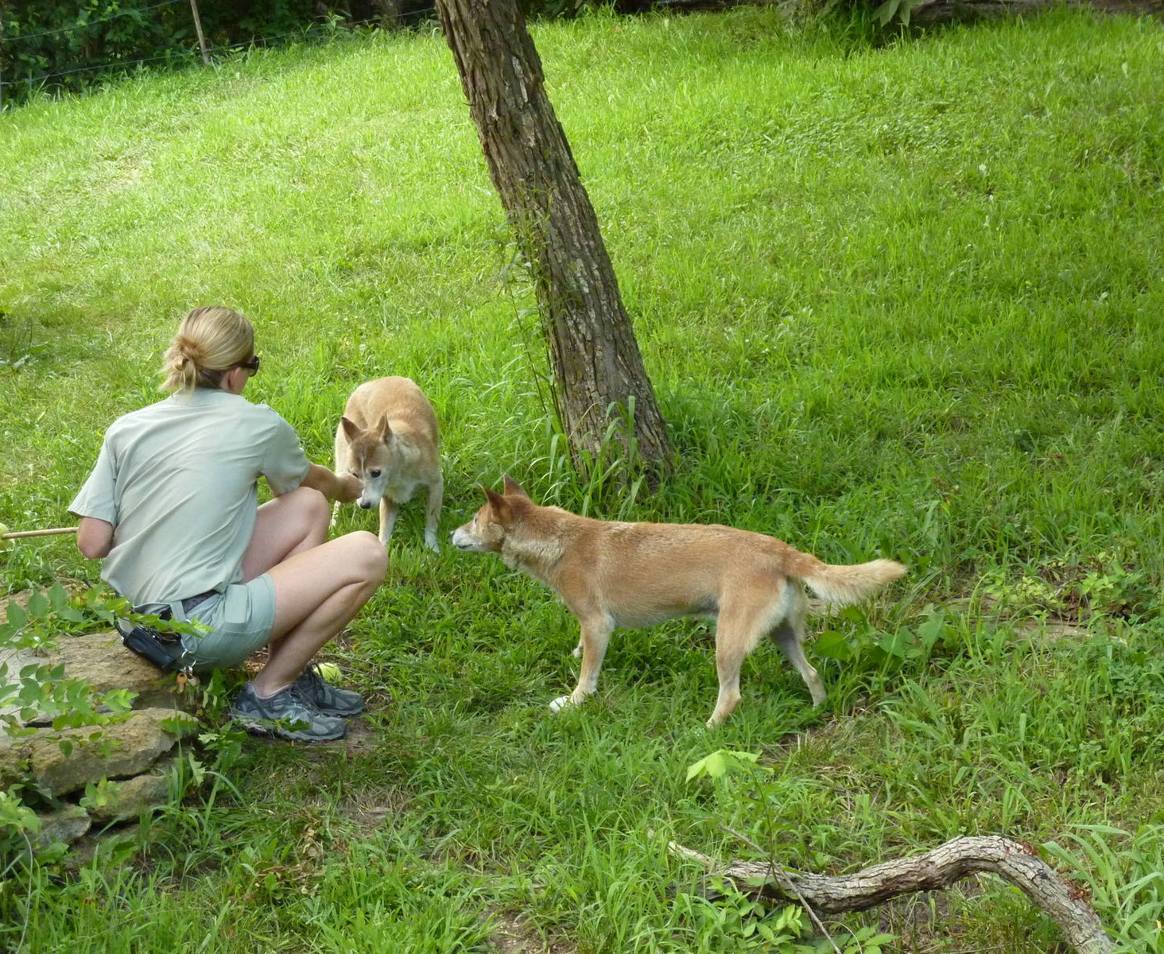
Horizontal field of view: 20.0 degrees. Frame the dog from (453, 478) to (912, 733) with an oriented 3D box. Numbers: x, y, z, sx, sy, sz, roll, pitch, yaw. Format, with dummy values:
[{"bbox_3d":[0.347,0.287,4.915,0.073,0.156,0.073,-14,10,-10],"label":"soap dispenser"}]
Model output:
[{"bbox_3d":[0.205,0.298,7.560,1.060,0.490,0.250,4,15,17],"label":"dog"}]

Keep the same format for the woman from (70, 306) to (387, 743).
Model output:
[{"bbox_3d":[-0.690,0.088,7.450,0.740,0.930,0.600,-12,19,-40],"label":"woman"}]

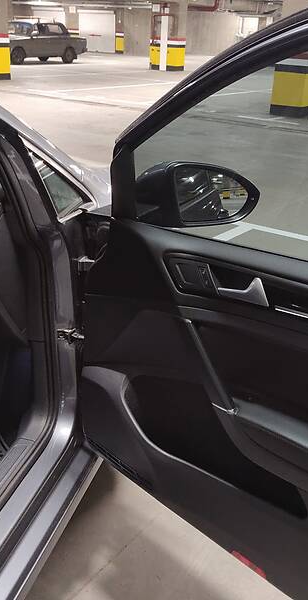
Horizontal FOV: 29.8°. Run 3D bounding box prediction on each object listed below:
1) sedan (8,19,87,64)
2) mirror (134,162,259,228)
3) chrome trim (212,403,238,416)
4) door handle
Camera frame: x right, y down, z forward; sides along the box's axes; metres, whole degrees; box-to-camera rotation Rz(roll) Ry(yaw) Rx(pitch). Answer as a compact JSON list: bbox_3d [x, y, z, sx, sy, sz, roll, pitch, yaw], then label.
[{"bbox_3d":[-4.337,-9.390,21.009,1.610,1.450,4.100,20,30,32],"label":"sedan"},{"bbox_3d":[0.095,-0.231,1.259,0.225,0.145,0.125,-12,29,-28],"label":"mirror"},{"bbox_3d":[0.138,0.205,1.091,0.055,0.018,0.025,22,31,35],"label":"chrome trim"},{"bbox_3d":[0.160,-0.017,1.040,0.105,0.045,0.030,22,31,35],"label":"door handle"}]

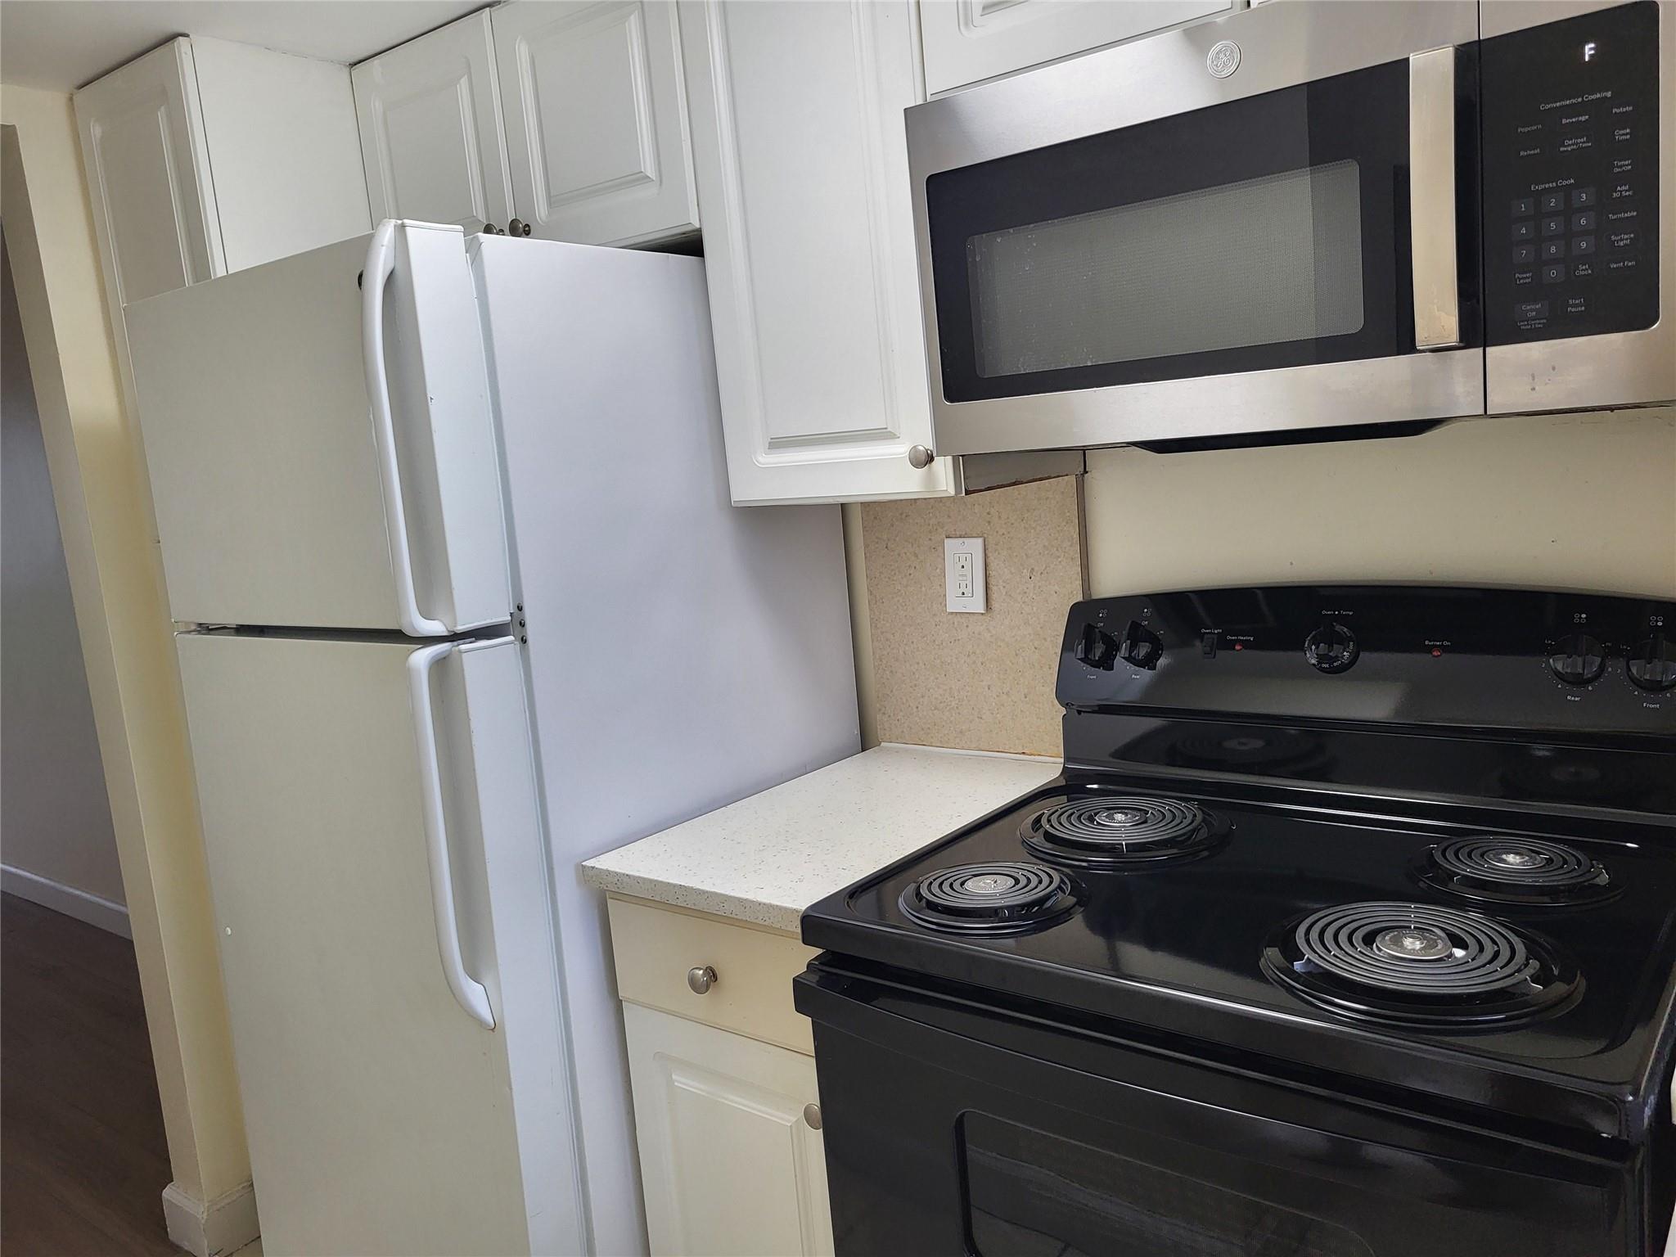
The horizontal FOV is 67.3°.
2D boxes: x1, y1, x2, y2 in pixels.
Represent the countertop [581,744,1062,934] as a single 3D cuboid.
[{"bbox_3d":[0.023,0.263,1.734,0.364,0.030,0.671,1,10,37],"label":"countertop"}]

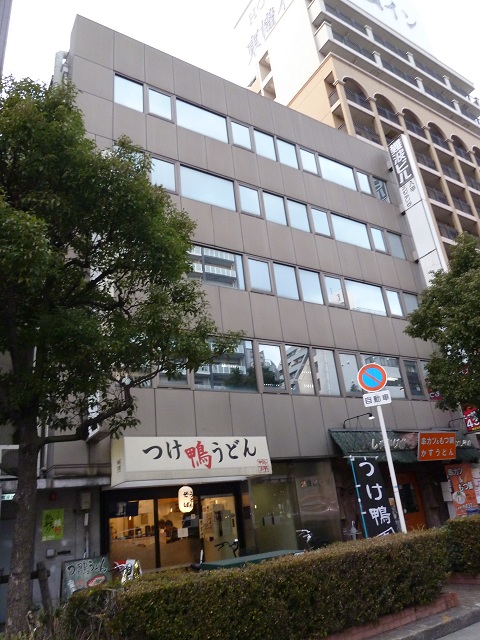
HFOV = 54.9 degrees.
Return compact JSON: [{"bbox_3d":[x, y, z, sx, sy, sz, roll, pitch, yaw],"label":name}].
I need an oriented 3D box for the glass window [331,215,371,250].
[{"bbox_3d":[5.053,-3.958,20.947,2.236,1.471,0.120,8,-27,-31],"label":"glass window"}]

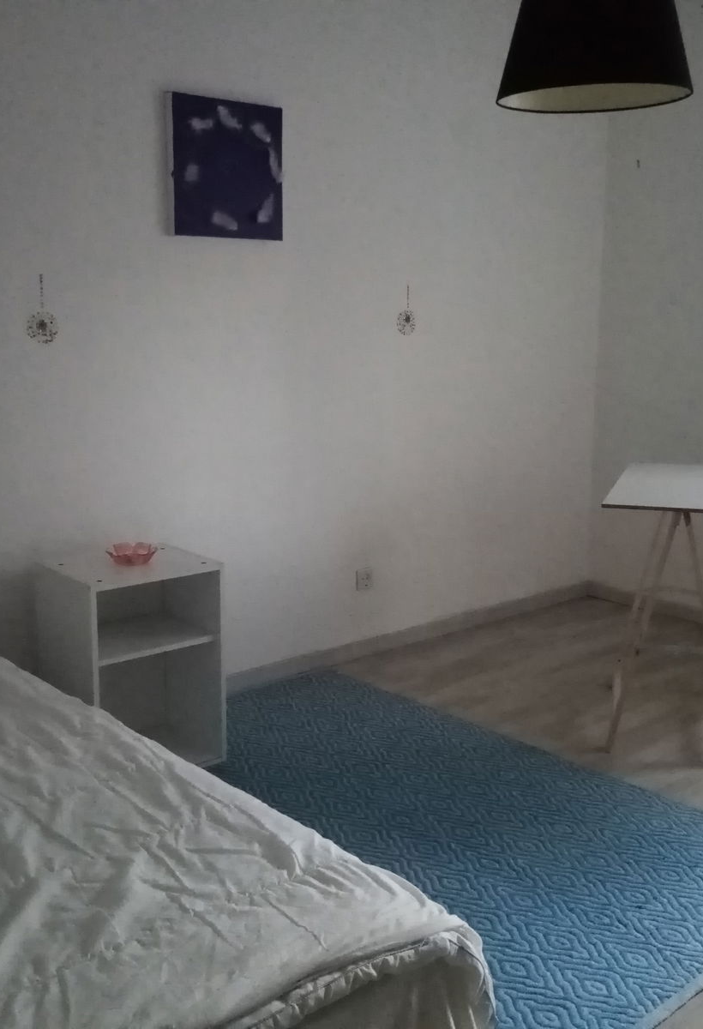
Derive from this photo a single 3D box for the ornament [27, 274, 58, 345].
[{"bbox_3d":[-0.858,-0.568,2.851,0.091,0.192,0.015,-9,14,-40],"label":"ornament"}]

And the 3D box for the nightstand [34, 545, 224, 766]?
[{"bbox_3d":[-0.618,0.423,2.920,0.393,0.582,0.341,-9,14,-40],"label":"nightstand"}]

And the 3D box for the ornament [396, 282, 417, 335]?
[{"bbox_3d":[0.200,-0.741,3.736,0.098,0.184,0.015,-9,14,-40],"label":"ornament"}]

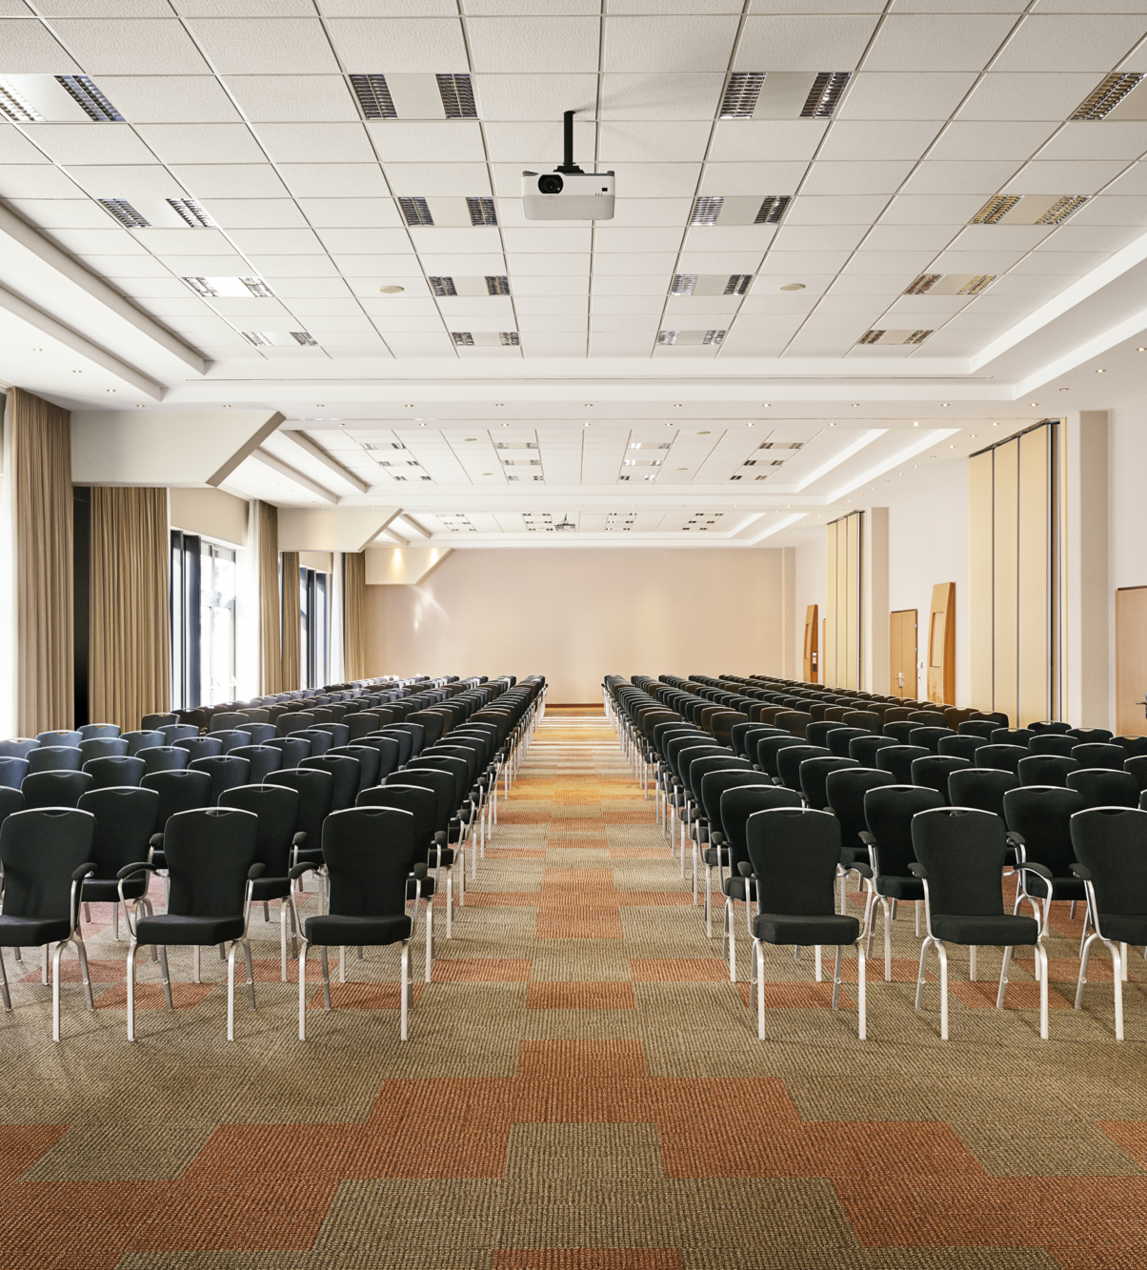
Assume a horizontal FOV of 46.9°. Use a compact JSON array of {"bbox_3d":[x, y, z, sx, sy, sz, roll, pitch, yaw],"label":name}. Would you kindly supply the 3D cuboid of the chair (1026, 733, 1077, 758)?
[{"bbox_3d":[3.934,1.267,10.553,0.580,0.913,0.585,0,0,0],"label":"chair"}]

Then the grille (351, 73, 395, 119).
[{"bbox_3d":[-1.045,-2.817,6.933,0.156,0.050,0.560,0,0,0],"label":"grille"}]

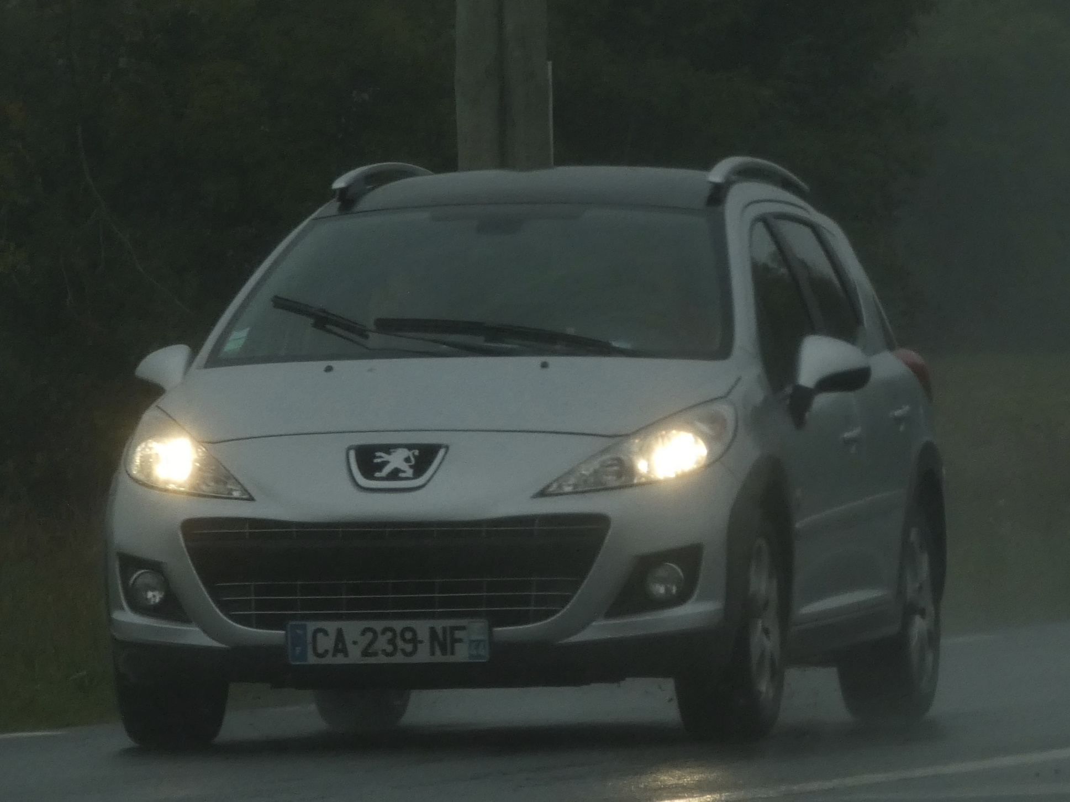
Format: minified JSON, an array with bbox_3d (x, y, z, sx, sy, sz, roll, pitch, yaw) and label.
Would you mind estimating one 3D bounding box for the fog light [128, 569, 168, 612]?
[{"bbox_3d":[-0.984,0.485,23.735,0.105,0.105,0.075,-1,-1,11],"label":"fog light"}]

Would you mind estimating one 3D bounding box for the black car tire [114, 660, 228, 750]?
[{"bbox_3d":[-0.945,0.598,24.291,0.205,0.615,0.615,-1,-1,11],"label":"black car tire"}]

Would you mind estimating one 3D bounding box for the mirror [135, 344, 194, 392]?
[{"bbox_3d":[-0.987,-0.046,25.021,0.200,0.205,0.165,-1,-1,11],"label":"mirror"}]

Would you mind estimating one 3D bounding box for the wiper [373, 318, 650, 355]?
[{"bbox_3d":[-0.070,-0.166,24.272,0.720,0.075,0.100,6,1,12],"label":"wiper"}]

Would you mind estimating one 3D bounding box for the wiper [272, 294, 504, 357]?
[{"bbox_3d":[-0.391,-0.189,24.413,0.750,0.090,0.120,13,8,38],"label":"wiper"}]

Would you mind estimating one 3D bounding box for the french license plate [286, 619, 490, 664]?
[{"bbox_3d":[-0.368,0.608,23.361,0.522,0.113,0.020,-1,-1,11],"label":"french license plate"}]

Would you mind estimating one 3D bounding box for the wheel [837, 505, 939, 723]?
[{"bbox_3d":[0.997,0.609,26.512,0.205,0.615,0.615,-1,-1,11],"label":"wheel"}]

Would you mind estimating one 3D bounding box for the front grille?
[{"bbox_3d":[-0.358,0.434,23.436,1.085,0.298,0.150,-1,-1,11],"label":"front grille"}]

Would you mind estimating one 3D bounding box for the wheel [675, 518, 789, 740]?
[{"bbox_3d":[0.504,0.571,24.021,0.205,0.615,0.615,-1,-1,11],"label":"wheel"}]

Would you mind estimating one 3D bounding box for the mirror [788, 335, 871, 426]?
[{"bbox_3d":[0.788,-0.059,24.690,0.215,0.240,0.165,-1,-1,11],"label":"mirror"}]

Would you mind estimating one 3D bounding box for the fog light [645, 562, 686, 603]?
[{"bbox_3d":[0.336,0.460,23.489,0.105,0.105,0.075,-1,-1,11],"label":"fog light"}]

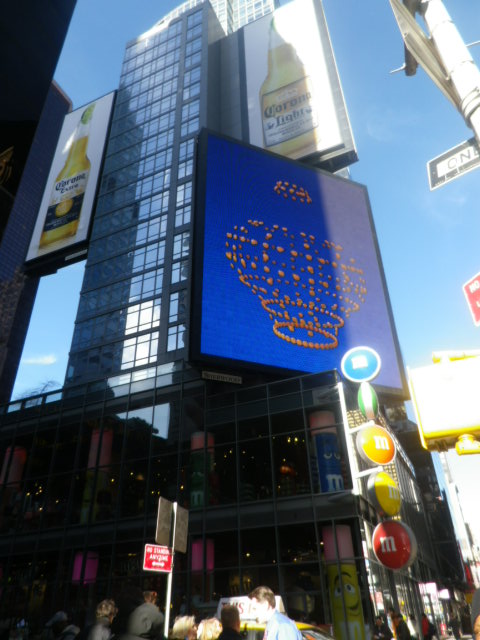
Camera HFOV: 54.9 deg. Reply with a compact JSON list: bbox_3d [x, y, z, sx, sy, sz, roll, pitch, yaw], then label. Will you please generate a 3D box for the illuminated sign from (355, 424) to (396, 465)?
[{"bbox_3d":[7.459,6.801,25.351,2.200,2.200,1.100,6,-30,-12],"label":"illuminated sign"}]

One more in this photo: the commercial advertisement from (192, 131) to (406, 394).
[{"bbox_3d":[5.383,-5.791,43.605,20.593,25.576,1.100,12,-32,-22],"label":"commercial advertisement"}]

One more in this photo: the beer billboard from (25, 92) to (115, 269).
[{"bbox_3d":[-19.240,-17.318,54.441,8.146,24.315,0.700,-13,-32,21],"label":"beer billboard"}]

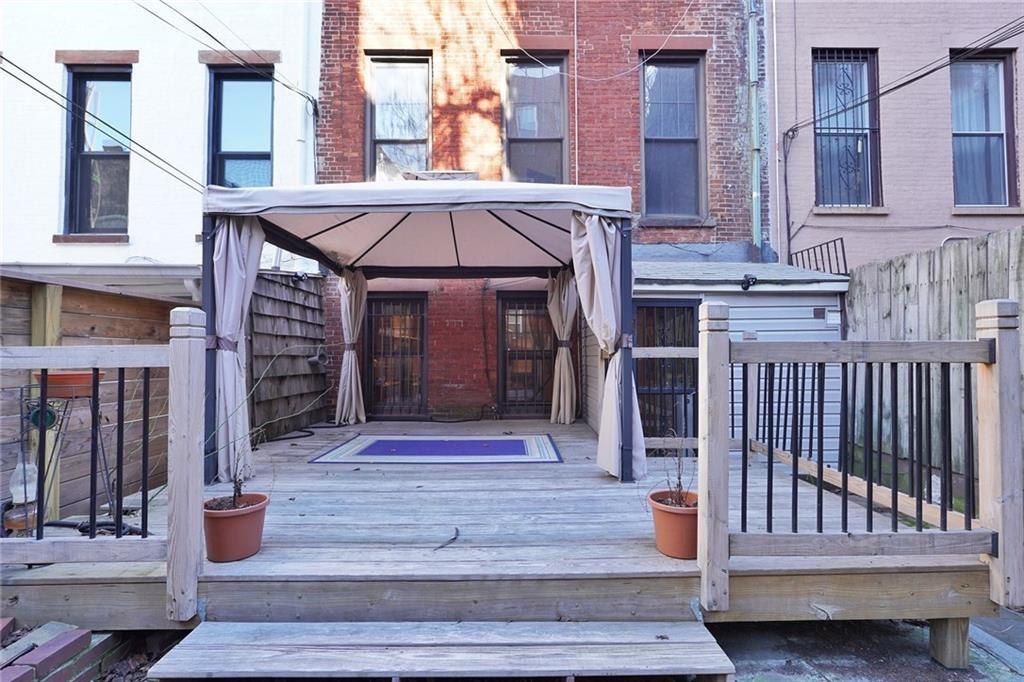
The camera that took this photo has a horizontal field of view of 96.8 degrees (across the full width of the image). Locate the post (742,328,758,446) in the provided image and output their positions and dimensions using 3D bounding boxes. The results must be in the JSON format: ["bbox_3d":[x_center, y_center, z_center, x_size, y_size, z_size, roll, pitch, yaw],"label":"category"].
[{"bbox_3d":[2.087,0.469,3.980,0.090,1.100,0.090,0,-1,-1],"label":"post"}]

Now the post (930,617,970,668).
[{"bbox_3d":[1.933,1.305,2.015,0.092,0.230,0.092,0,-1,-1],"label":"post"}]

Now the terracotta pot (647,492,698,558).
[{"bbox_3d":[0.800,0.868,2.165,0.283,0.243,0.283,0,-1,0],"label":"terracotta pot"}]

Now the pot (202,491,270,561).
[{"bbox_3d":[-1.316,0.880,2.160,0.283,0.243,0.283,0,-1,-1],"label":"pot"}]

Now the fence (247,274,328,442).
[{"bbox_3d":[-2.560,0.109,5.290,0.100,1.920,1.850,0,-1,-1],"label":"fence"}]

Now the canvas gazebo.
[{"bbox_3d":[-0.650,-0.268,4.580,3.050,2.620,2.800,0,-1,-1],"label":"canvas gazebo"}]

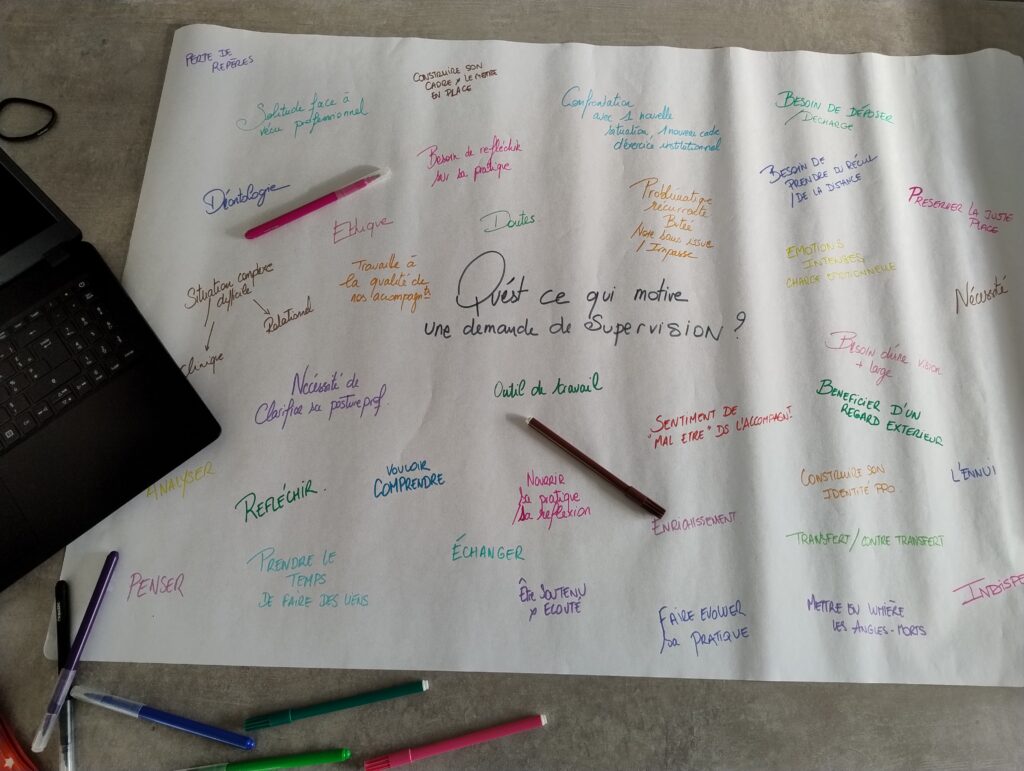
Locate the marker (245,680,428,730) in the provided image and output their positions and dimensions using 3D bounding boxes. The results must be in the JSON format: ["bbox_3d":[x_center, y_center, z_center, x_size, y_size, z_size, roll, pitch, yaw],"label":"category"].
[{"bbox_3d":[-0.141,0.258,0.573,0.148,0.010,0.010,-11,73,-5],"label":"marker"}]

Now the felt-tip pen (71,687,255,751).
[{"bbox_3d":[-0.279,0.265,0.567,0.155,0.010,0.010,15,72,3],"label":"felt-tip pen"}]

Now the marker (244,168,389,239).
[{"bbox_3d":[-0.193,-0.182,0.711,0.155,0.010,0.010,-27,75,-9],"label":"marker"}]

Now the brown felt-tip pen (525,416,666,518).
[{"bbox_3d":[0.074,0.073,0.636,0.147,0.010,0.010,35,74,8],"label":"brown felt-tip pen"}]

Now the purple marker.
[{"bbox_3d":[-0.350,0.210,0.573,0.010,0.010,0.154,9,66,1],"label":"purple marker"}]

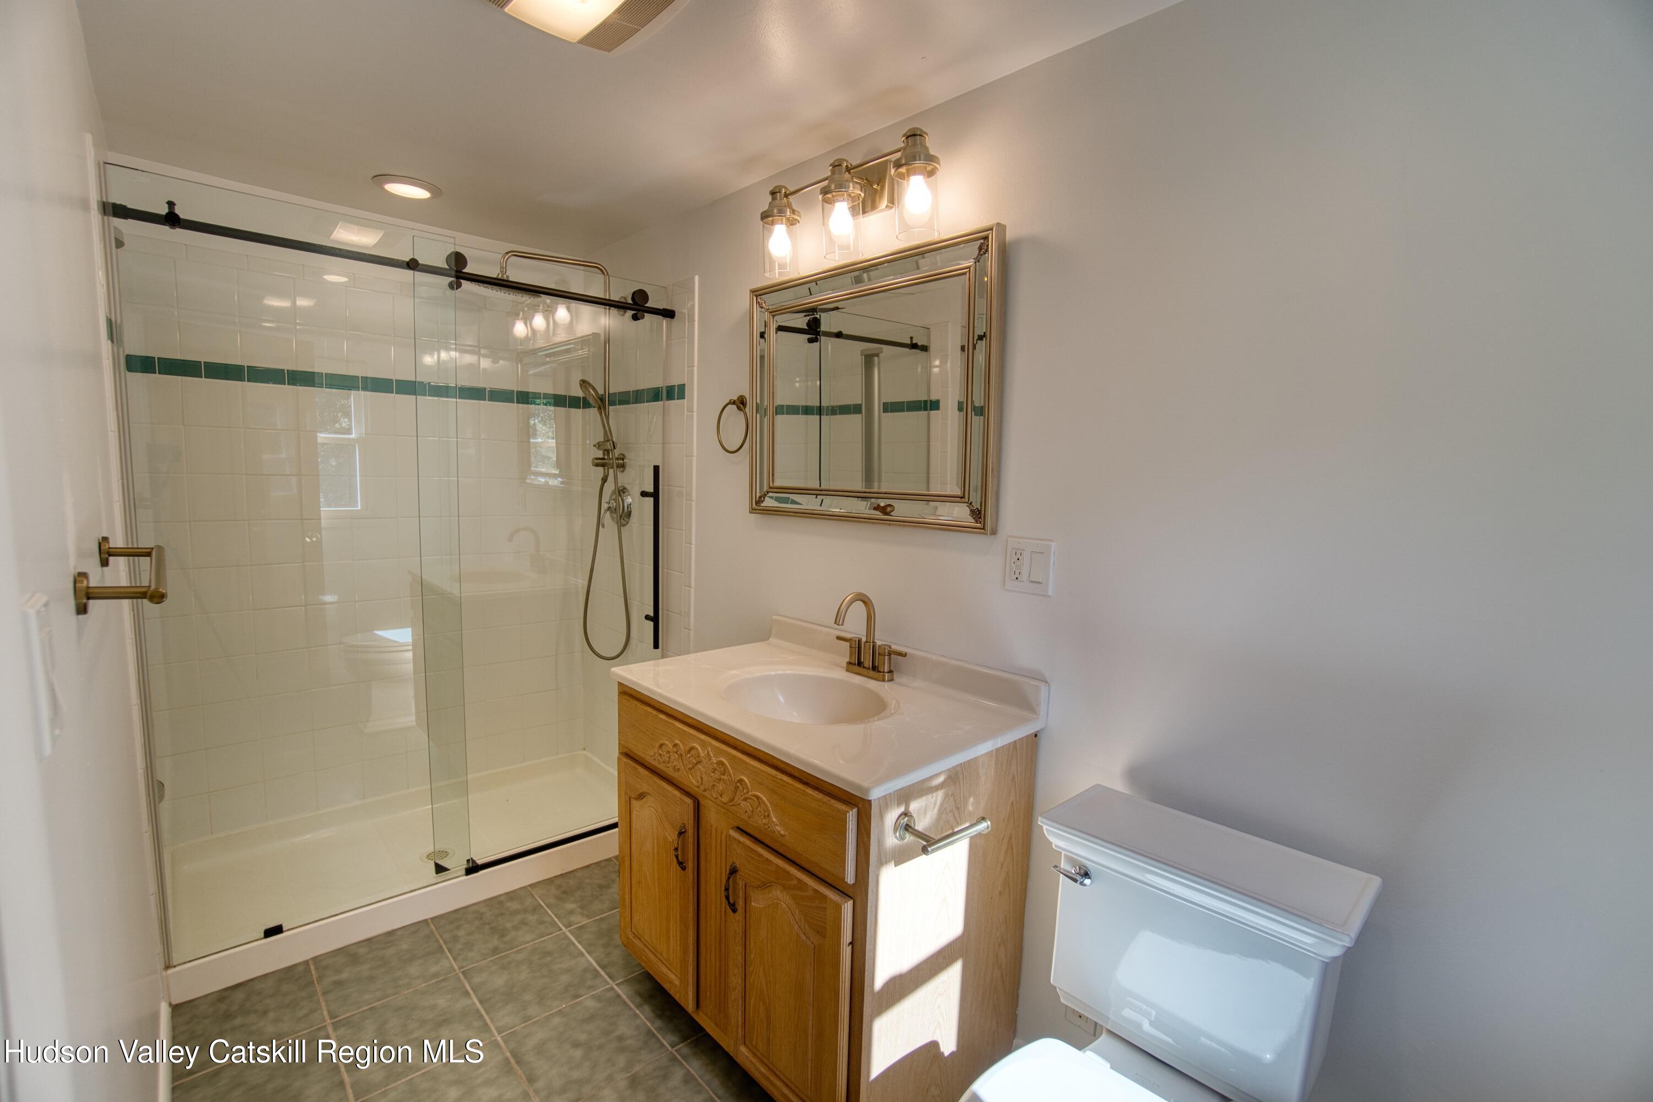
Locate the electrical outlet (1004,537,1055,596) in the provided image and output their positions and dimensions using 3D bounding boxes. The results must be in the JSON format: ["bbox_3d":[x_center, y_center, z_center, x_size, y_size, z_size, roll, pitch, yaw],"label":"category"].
[{"bbox_3d":[0.457,0.036,1.562,0.008,0.121,0.119,-4,9,-44],"label":"electrical outlet"}]

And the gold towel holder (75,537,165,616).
[{"bbox_3d":[-1.035,0.025,1.019,0.080,0.052,0.505,-4,9,-44],"label":"gold towel holder"}]

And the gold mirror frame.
[{"bbox_3d":[0.080,-0.420,1.870,0.037,0.685,0.874,-8,11,-44],"label":"gold mirror frame"}]

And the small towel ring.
[{"bbox_3d":[-0.293,-0.411,2.253,0.064,0.190,0.172,-4,9,-44],"label":"small towel ring"}]

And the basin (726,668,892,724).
[{"bbox_3d":[-0.053,0.417,1.673,0.365,0.140,0.440,-4,9,-44],"label":"basin"}]

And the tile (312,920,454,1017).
[{"bbox_3d":[-1.273,1.199,1.983,0.302,0.010,0.302,-4,8,-42],"label":"tile"}]

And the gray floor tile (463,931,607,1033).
[{"bbox_3d":[-0.825,1.217,1.953,0.302,0.010,0.302,-4,8,-42],"label":"gray floor tile"}]

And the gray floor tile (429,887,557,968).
[{"bbox_3d":[-1.040,1.186,2.175,0.302,0.010,0.302,-4,8,-42],"label":"gray floor tile"}]

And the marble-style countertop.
[{"bbox_3d":[-0.039,0.315,1.689,0.565,0.106,0.945,-4,9,-44],"label":"marble-style countertop"}]

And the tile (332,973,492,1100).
[{"bbox_3d":[-1.058,1.230,1.763,0.302,0.010,0.302,-4,8,-42],"label":"tile"}]

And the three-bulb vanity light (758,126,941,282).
[{"bbox_3d":[0.069,-0.860,1.759,0.190,0.245,0.570,-4,9,-44],"label":"three-bulb vanity light"}]

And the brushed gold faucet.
[{"bbox_3d":[0.078,0.223,1.806,0.165,0.226,0.255,-4,9,-44],"label":"brushed gold faucet"}]

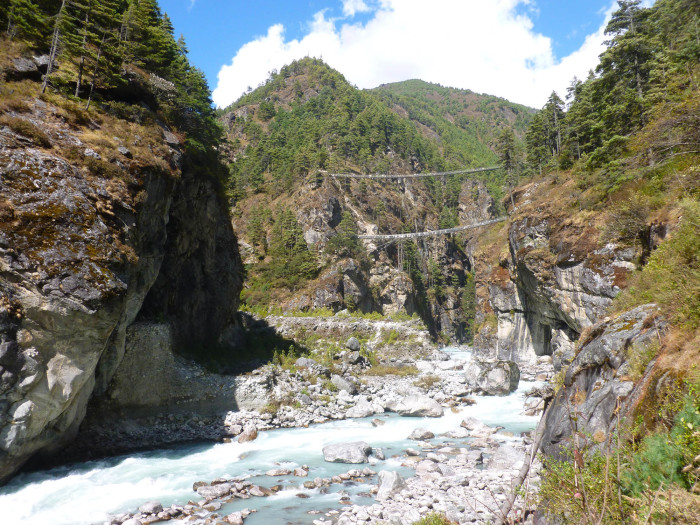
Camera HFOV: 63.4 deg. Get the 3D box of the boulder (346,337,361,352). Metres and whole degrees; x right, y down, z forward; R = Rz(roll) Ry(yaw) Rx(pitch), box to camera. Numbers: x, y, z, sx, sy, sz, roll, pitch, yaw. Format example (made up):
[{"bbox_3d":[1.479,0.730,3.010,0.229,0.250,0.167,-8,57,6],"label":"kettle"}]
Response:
[{"bbox_3d":[0.510,12.280,85.000,2.050,2.100,1.950,0,-7,0],"label":"boulder"}]

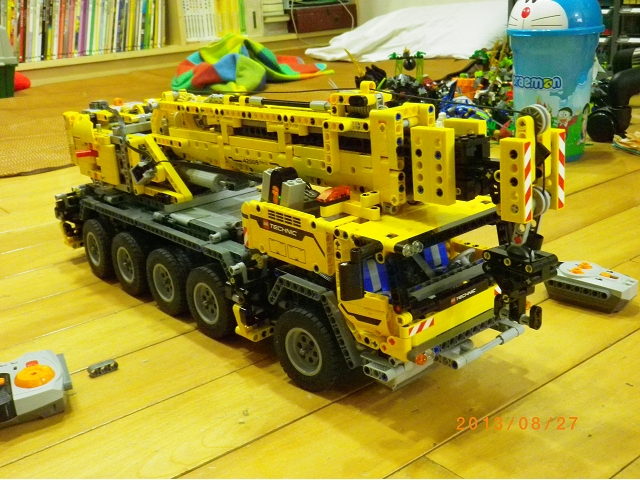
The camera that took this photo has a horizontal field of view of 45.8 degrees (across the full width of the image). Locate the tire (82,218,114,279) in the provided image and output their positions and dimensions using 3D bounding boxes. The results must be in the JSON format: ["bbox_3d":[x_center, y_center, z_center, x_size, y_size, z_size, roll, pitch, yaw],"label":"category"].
[{"bbox_3d":[-0.236,0.009,0.819,0.021,0.062,0.062,-11,20,-36],"label":"tire"}]

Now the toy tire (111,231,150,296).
[{"bbox_3d":[-0.188,0.024,0.767,0.021,0.062,0.062,-12,20,-39],"label":"toy tire"}]

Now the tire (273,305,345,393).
[{"bbox_3d":[-0.007,0.082,0.571,0.062,0.062,0.021,14,21,39],"label":"tire"}]

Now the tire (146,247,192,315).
[{"bbox_3d":[-0.140,0.039,0.715,0.021,0.062,0.062,-13,21,-41],"label":"tire"}]

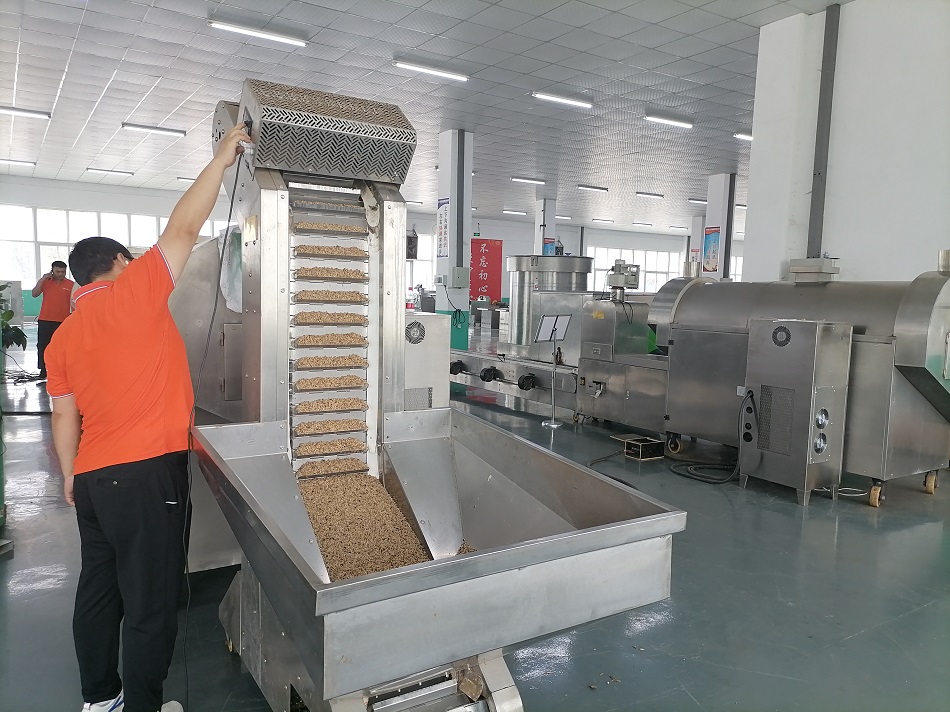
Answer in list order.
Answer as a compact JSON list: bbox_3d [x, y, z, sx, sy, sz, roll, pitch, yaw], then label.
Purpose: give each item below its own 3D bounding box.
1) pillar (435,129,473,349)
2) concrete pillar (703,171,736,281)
[{"bbox_3d":[-0.434,-2.175,14.380,0.510,4.510,0.510,-2,7,-33],"label":"pillar"},{"bbox_3d":[6.302,-2.391,18.536,0.510,4.510,0.510,-2,7,-33],"label":"concrete pillar"}]

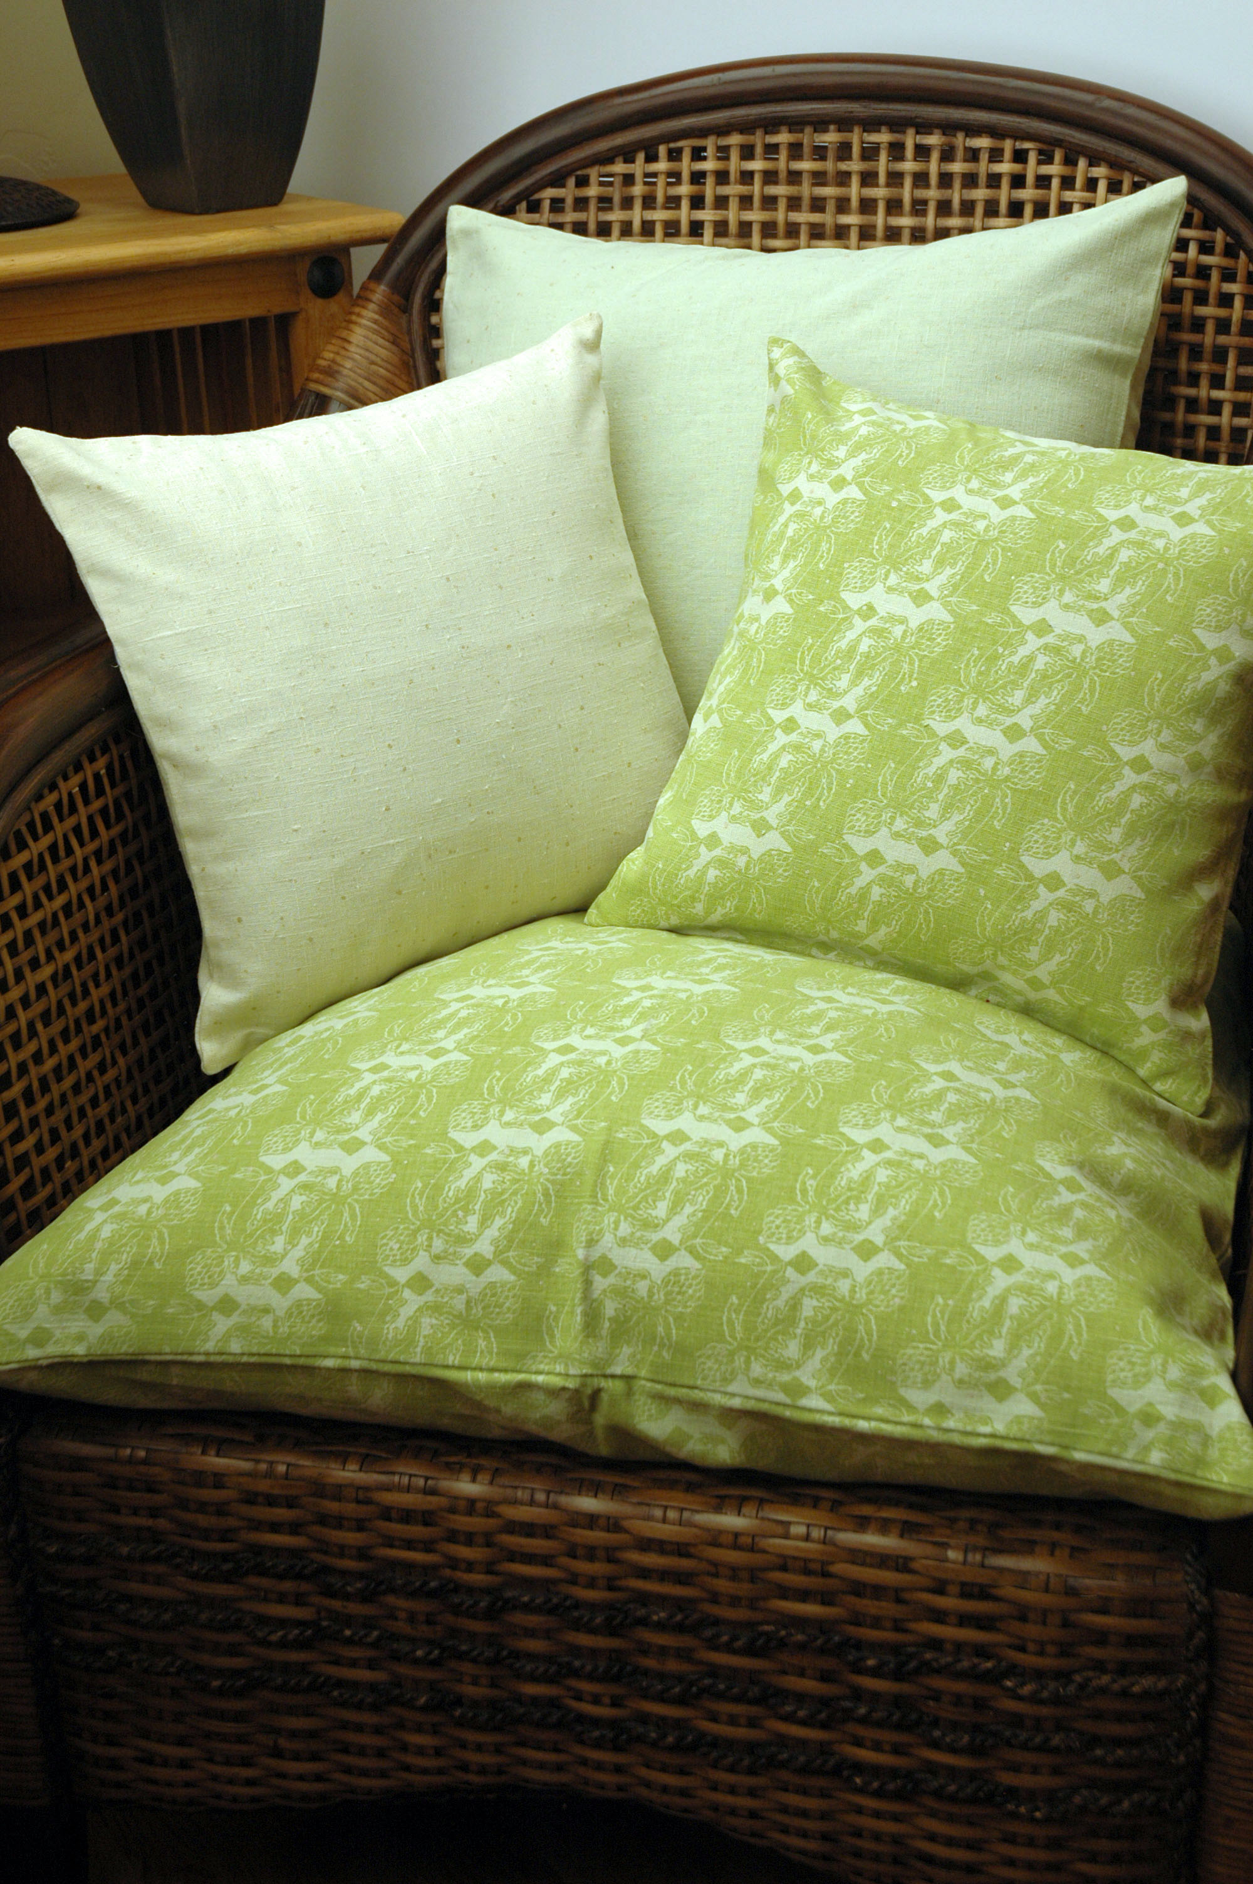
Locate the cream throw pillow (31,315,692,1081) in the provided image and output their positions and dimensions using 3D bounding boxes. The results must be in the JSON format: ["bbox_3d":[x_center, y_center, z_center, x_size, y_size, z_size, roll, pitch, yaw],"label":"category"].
[{"bbox_3d":[-0.137,-0.170,1.745,0.410,0.410,0.135,-17,0,-26],"label":"cream throw pillow"}]

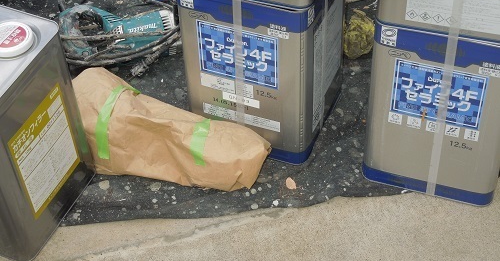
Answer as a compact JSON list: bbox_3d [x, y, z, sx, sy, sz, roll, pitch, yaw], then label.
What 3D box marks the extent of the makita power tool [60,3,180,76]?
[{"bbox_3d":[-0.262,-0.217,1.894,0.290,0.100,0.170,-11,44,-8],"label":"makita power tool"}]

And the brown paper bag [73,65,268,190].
[{"bbox_3d":[-0.169,-0.005,1.641,0.400,0.132,0.168,8,45,12],"label":"brown paper bag"}]

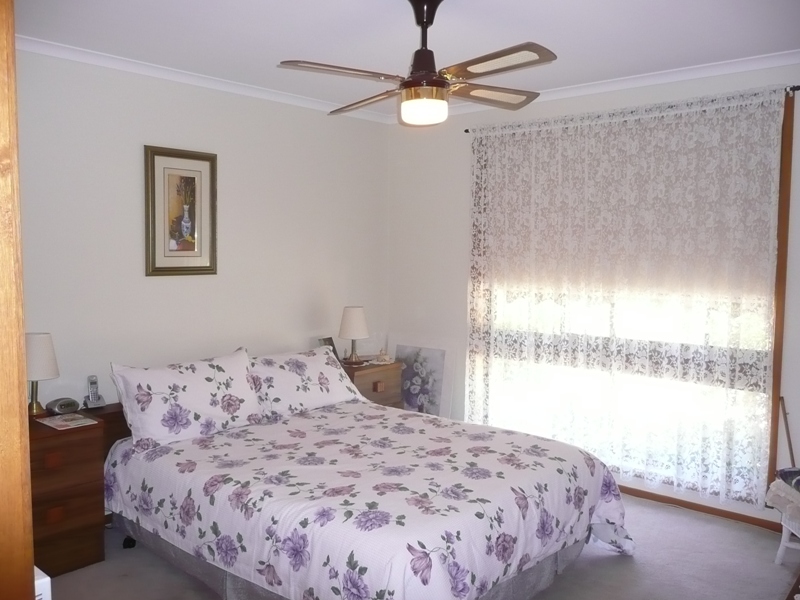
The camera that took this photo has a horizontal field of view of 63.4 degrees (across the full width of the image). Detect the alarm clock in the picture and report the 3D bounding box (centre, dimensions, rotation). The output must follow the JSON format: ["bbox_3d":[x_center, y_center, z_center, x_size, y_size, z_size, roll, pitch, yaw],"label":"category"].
[{"bbox_3d":[-1.624,0.497,3.117,0.100,0.068,0.140,4,6,32],"label":"alarm clock"}]

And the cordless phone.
[{"bbox_3d":[-1.554,0.471,3.301,0.080,0.158,0.097,5,7,42],"label":"cordless phone"}]

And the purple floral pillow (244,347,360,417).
[{"bbox_3d":[-0.578,0.470,3.798,0.720,0.440,0.170,-5,-33,-48],"label":"purple floral pillow"}]

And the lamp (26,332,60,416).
[{"bbox_3d":[-1.718,0.343,3.041,0.210,0.386,0.210,5,7,42],"label":"lamp"}]

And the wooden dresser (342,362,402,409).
[{"bbox_3d":[-0.305,0.754,4.455,0.470,0.650,0.475,5,7,42],"label":"wooden dresser"}]

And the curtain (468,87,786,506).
[{"bbox_3d":[1.158,-0.056,3.809,1.878,2.089,0.080,5,7,42],"label":"curtain"}]

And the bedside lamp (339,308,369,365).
[{"bbox_3d":[-0.314,0.239,4.412,0.210,0.386,0.210,1,5,0],"label":"bedside lamp"}]

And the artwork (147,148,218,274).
[{"bbox_3d":[-1.241,-0.493,3.694,0.030,0.708,0.449,5,7,42],"label":"artwork"}]

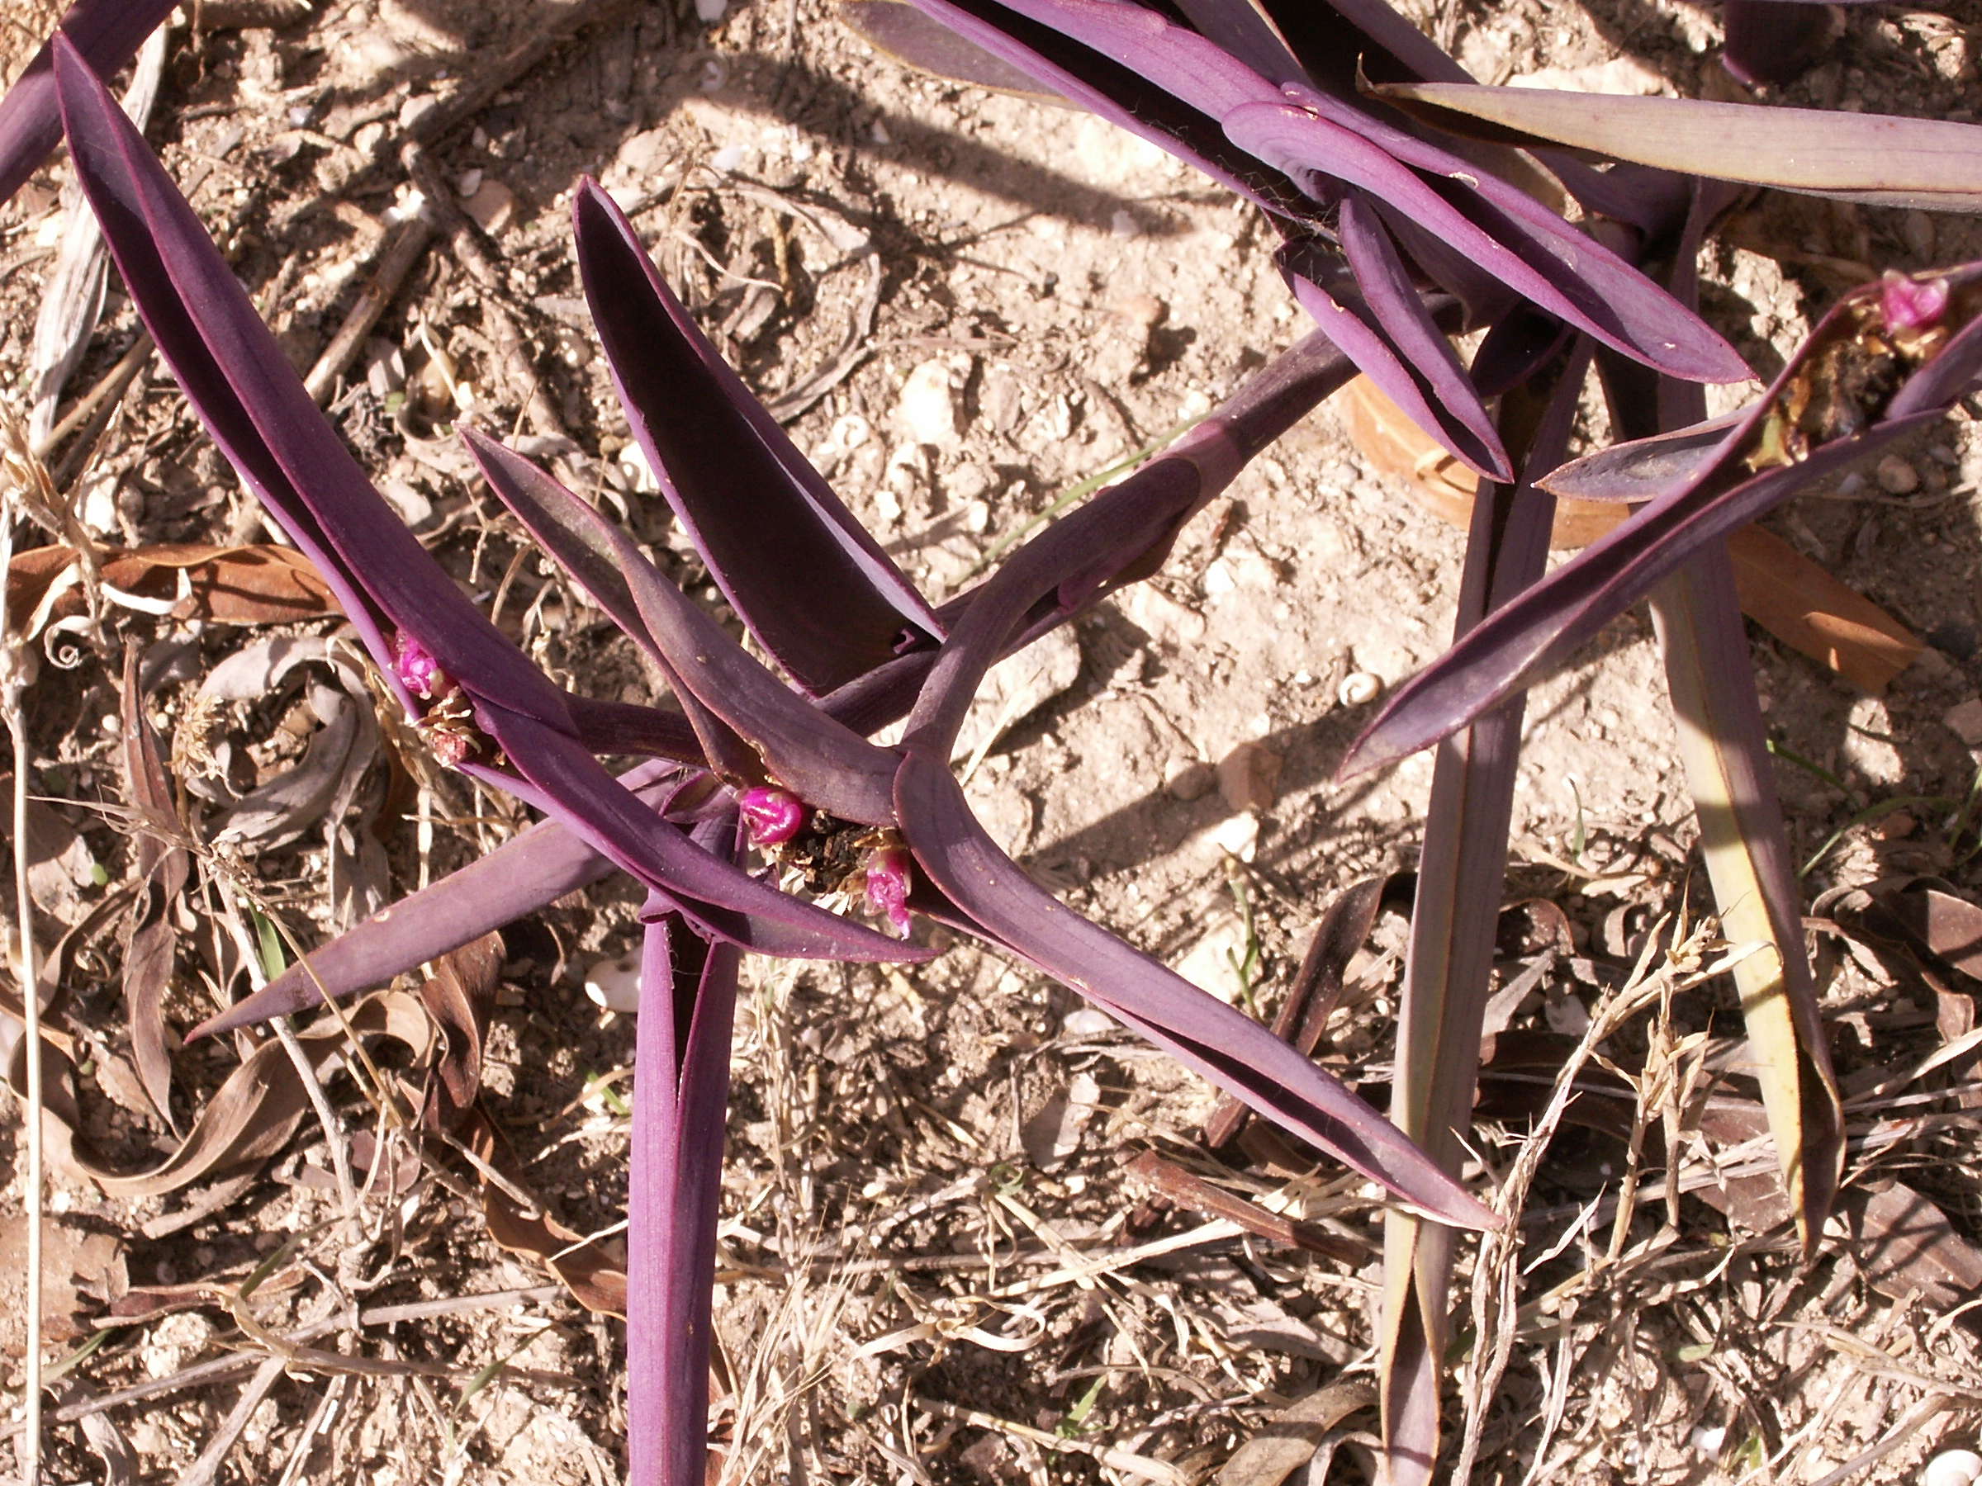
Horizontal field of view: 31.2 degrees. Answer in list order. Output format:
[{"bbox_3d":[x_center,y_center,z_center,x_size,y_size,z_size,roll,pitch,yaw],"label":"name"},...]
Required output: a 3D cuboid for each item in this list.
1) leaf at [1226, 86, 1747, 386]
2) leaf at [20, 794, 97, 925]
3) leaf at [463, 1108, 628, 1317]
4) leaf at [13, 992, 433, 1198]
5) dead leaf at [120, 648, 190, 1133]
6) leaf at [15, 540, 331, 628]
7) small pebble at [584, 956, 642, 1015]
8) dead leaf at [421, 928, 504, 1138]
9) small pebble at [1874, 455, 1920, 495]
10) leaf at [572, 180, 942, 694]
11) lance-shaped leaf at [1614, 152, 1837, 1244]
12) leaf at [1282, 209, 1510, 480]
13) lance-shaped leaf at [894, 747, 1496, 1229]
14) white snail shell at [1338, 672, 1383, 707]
[{"bbox_3d":[0.069,-0.070,0.485,0.080,0.014,0.017,27,79,6],"label":"leaf"},{"bbox_3d":[-0.136,0.017,0.519,0.012,0.005,0.021,-7,57,-4],"label":"leaf"},{"bbox_3d":[-0.059,0.066,0.494,0.010,0.008,0.039,-41,71,-17],"label":"leaf"},{"bbox_3d":[-0.108,0.049,0.499,0.059,0.014,0.025,-1,65,0],"label":"leaf"},{"bbox_3d":[-0.122,0.021,0.515,0.009,0.008,0.075,-9,65,-4],"label":"dead leaf"},{"bbox_3d":[-0.122,-0.023,0.535,0.057,0.008,0.011,0,65,0],"label":"leaf"},{"bbox_3d":[-0.053,0.035,0.508,0.009,0.007,0.009,0,57,0],"label":"small pebble"},{"bbox_3d":[-0.074,0.040,0.497,0.013,0.012,0.030,0,65,0],"label":"dead leaf"},{"bbox_3d":[0.143,-0.042,0.560,0.007,0.005,0.006,0,57,0],"label":"small pebble"},{"bbox_3d":[-0.036,-0.045,0.505,0.021,0.084,0.013,-31,24,-4],"label":"leaf"},{"bbox_3d":[0.107,-0.011,0.511,0.017,0.020,0.170,-2,65,-1],"label":"lance-shaped leaf"},{"bbox_3d":[0.059,-0.056,0.500,0.015,0.013,0.044,-29,75,-18],"label":"leaf"},{"bbox_3d":[0.027,0.034,0.469,0.098,0.015,0.017,40,63,-1],"label":"lance-shaped leaf"},{"bbox_3d":[0.055,-0.008,0.530,0.005,0.004,0.006,0,65,0],"label":"white snail shell"}]

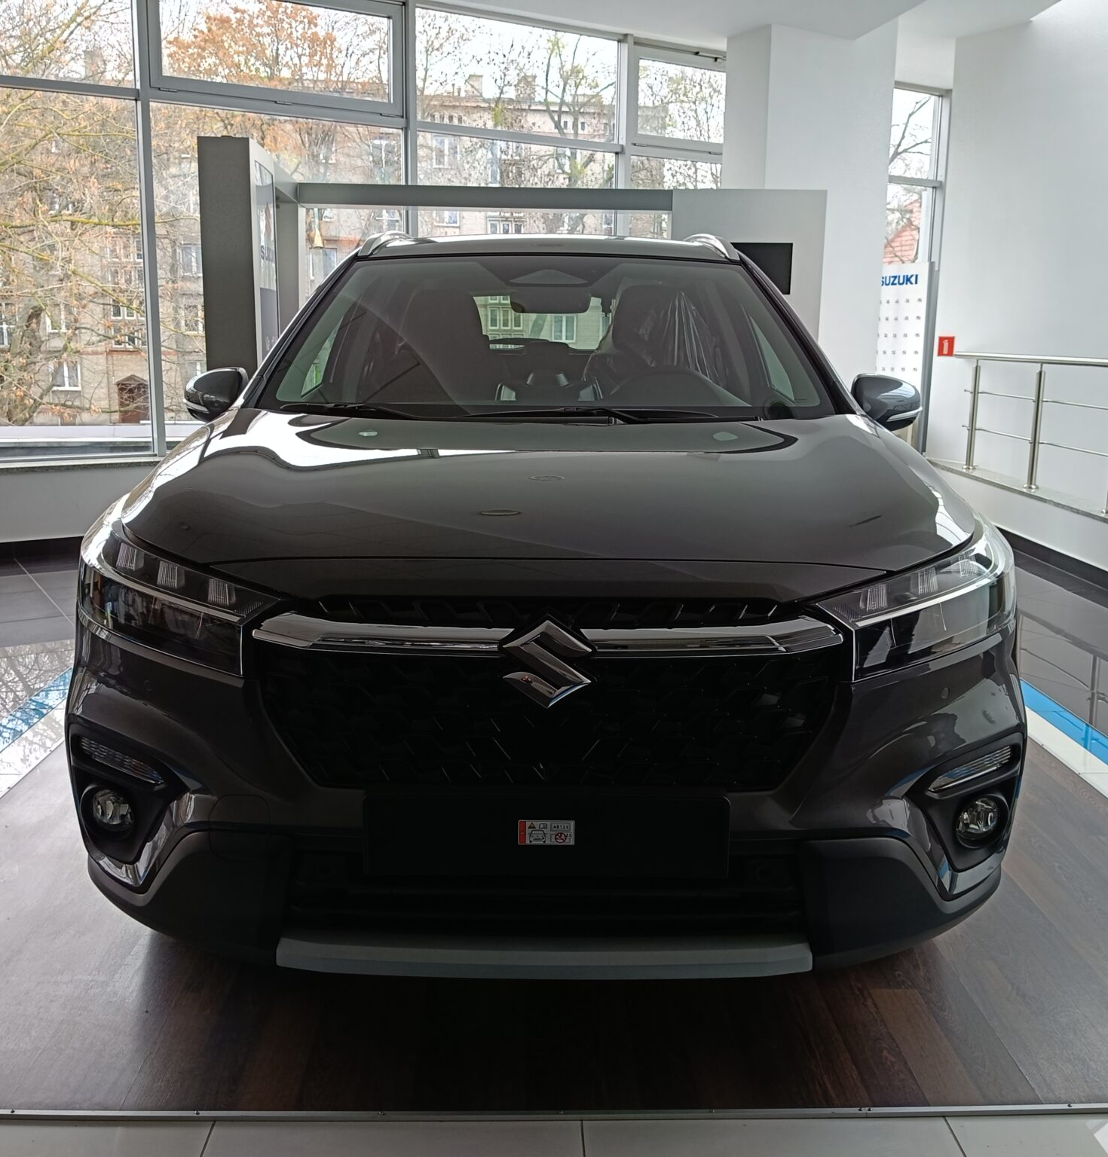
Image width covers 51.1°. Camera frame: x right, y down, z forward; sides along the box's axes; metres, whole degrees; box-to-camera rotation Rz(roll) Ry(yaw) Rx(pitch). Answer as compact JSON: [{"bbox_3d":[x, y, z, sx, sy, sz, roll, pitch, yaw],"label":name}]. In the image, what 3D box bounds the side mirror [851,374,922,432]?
[{"bbox_3d":[0.909,-0.483,3.190,0.210,0.160,0.140,1,11,0],"label":"side mirror"}]

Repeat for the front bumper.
[{"bbox_3d":[-0.007,0.328,1.924,1.720,0.455,0.520,1,11,0],"label":"front bumper"}]

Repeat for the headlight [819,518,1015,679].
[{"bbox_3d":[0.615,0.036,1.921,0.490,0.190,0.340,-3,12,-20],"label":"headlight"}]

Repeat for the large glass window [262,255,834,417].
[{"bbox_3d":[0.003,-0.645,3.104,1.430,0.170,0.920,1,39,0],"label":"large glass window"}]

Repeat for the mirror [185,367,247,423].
[{"bbox_3d":[-0.916,-0.506,3.190,0.210,0.160,0.140,1,11,0],"label":"mirror"}]

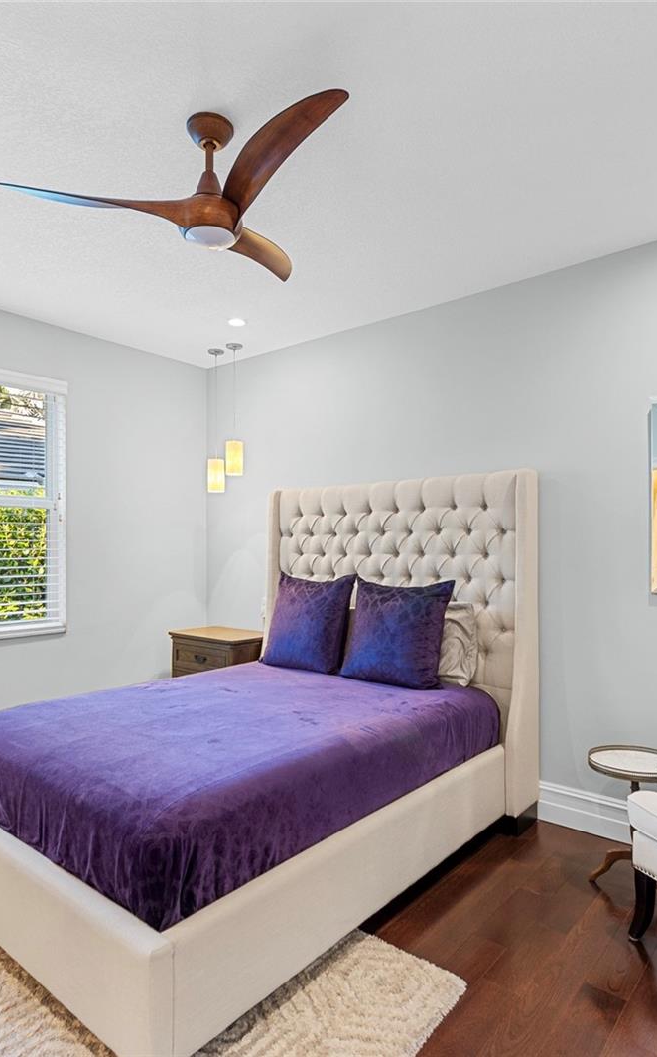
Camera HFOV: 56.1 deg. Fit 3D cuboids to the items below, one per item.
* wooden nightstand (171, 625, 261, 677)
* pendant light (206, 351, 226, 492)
[{"bbox_3d":[-0.730,1.122,4.291,0.696,0.782,0.417,-1,-1,40],"label":"wooden nightstand"},{"bbox_3d":[-0.788,-0.746,4.327,0.115,0.987,0.115,-1,-1,40],"label":"pendant light"}]

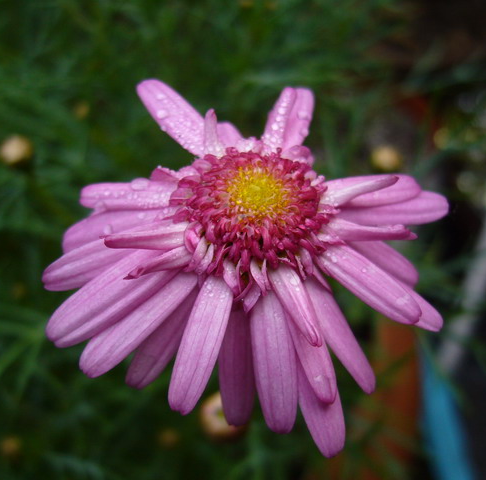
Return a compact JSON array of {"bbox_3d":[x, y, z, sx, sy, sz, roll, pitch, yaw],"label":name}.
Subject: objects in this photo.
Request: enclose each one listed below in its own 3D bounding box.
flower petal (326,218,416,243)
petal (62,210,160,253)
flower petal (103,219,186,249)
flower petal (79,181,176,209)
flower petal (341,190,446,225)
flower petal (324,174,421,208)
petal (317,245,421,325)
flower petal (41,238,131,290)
[{"bbox_3d":[0.020,-0.001,0.101,0.014,0.003,0.003,5,53,-2],"label":"flower petal"},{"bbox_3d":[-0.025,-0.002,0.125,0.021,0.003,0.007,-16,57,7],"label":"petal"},{"bbox_3d":[-0.015,0.000,0.099,0.013,0.003,0.004,-6,53,-3],"label":"flower petal"},{"bbox_3d":[-0.019,-0.007,0.108,0.017,0.003,0.005,0,52,17],"label":"flower petal"},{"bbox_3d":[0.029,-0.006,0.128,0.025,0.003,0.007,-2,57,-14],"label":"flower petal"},{"bbox_3d":[0.022,-0.008,0.110,0.019,0.003,0.006,-6,53,-22],"label":"flower petal"},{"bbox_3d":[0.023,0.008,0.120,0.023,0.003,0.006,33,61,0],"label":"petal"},{"bbox_3d":[-0.023,0.003,0.102,0.017,0.003,0.005,-18,54,7],"label":"flower petal"}]

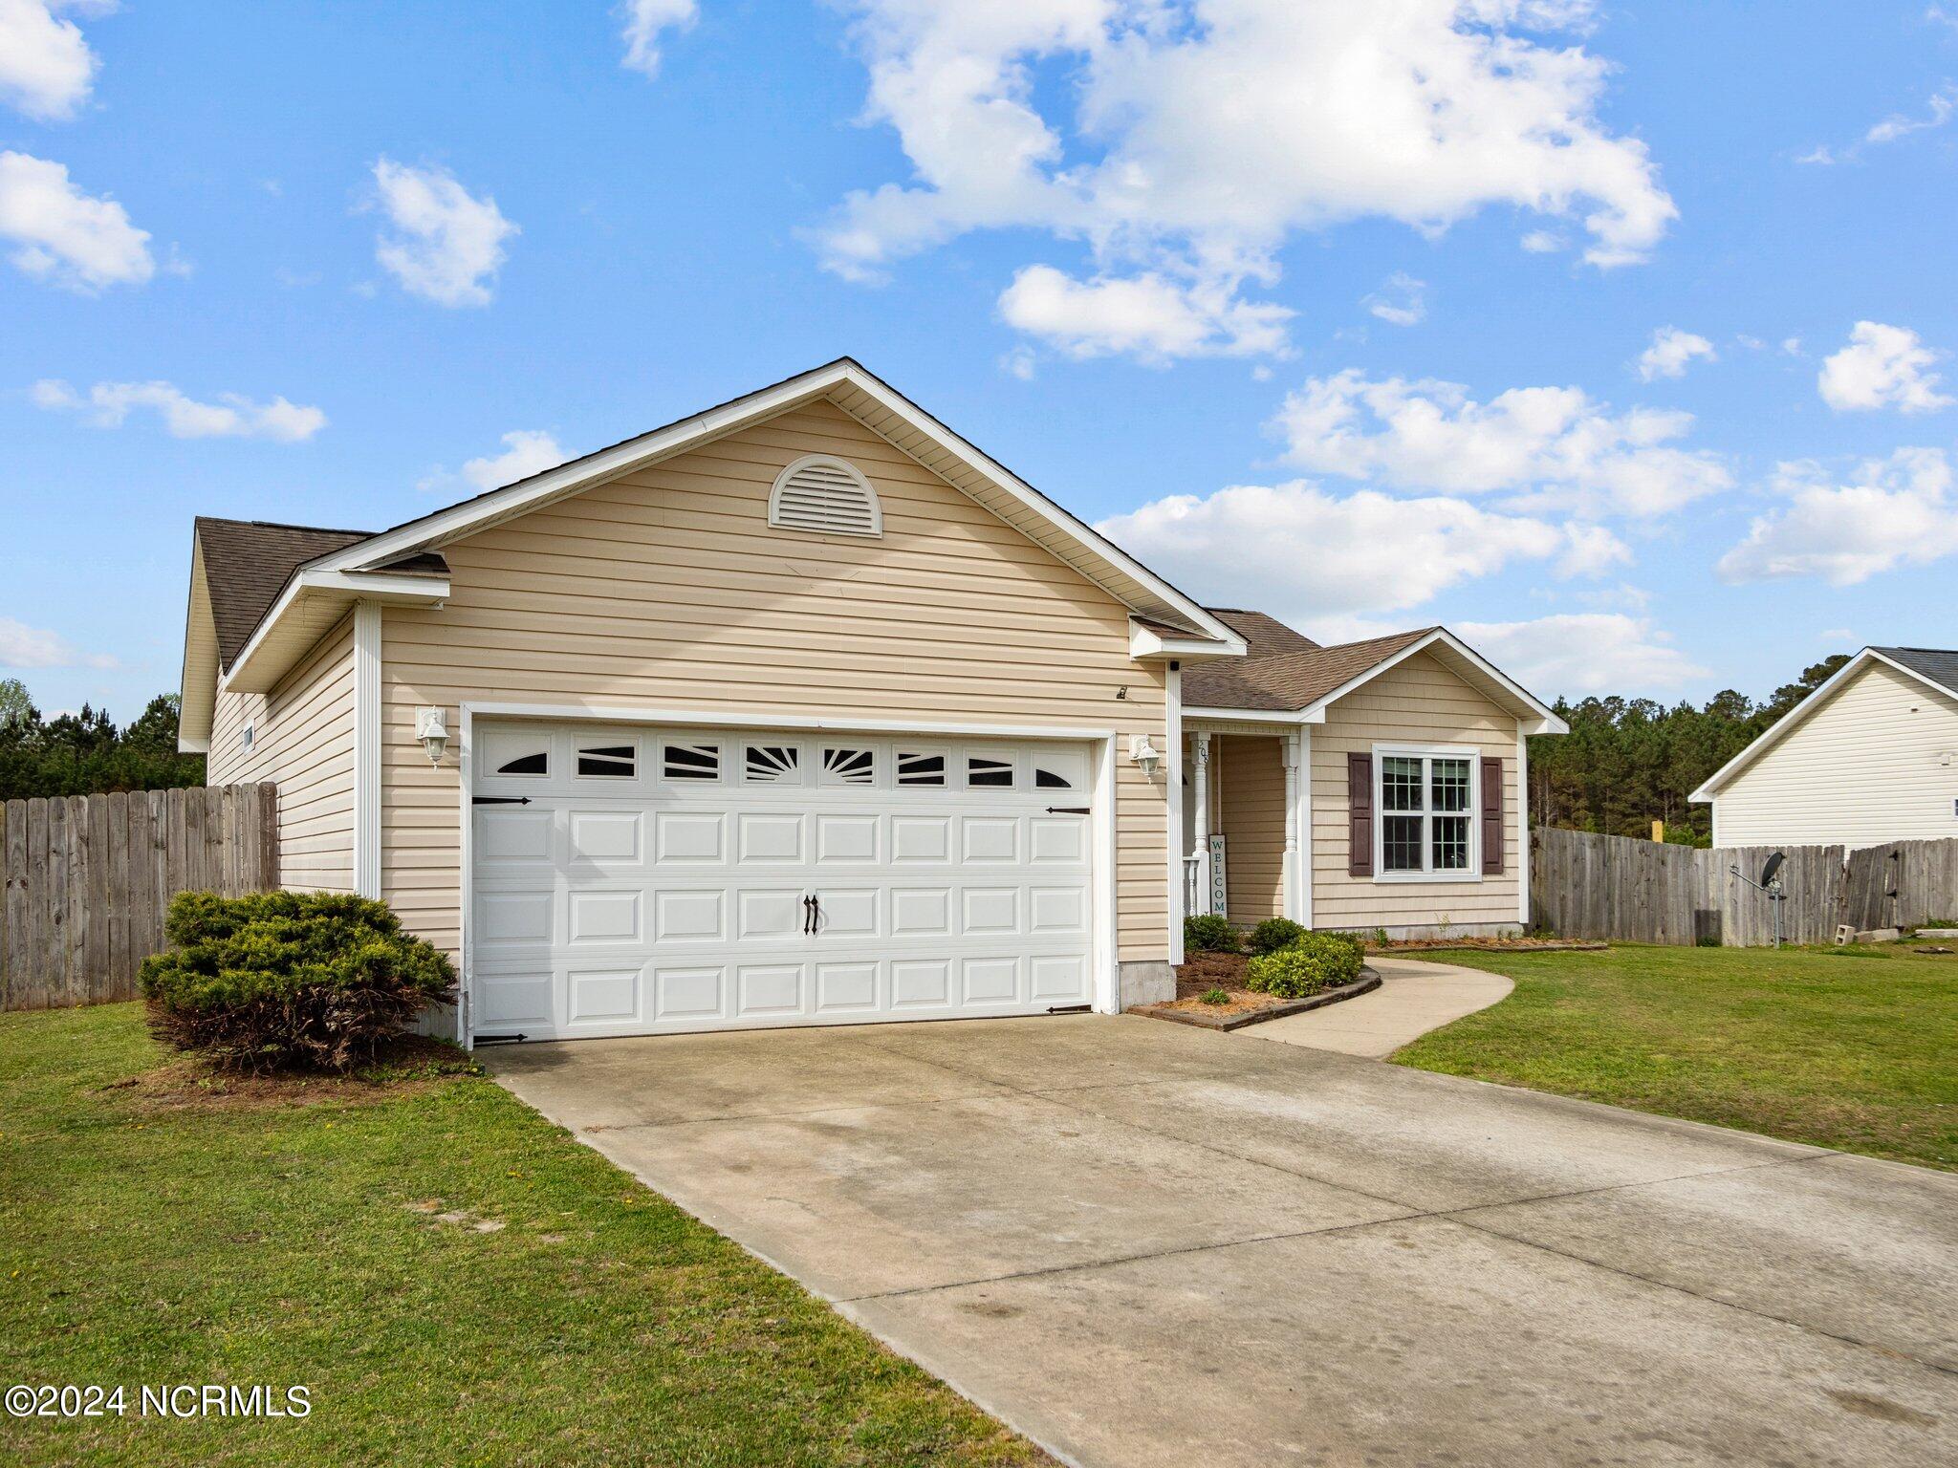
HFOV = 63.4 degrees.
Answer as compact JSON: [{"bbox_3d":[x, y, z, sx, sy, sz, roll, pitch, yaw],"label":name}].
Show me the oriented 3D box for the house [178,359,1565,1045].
[{"bbox_3d":[-0.518,0.081,19.260,15.833,5.245,14.251,2,-4,-29],"label":"house"}]

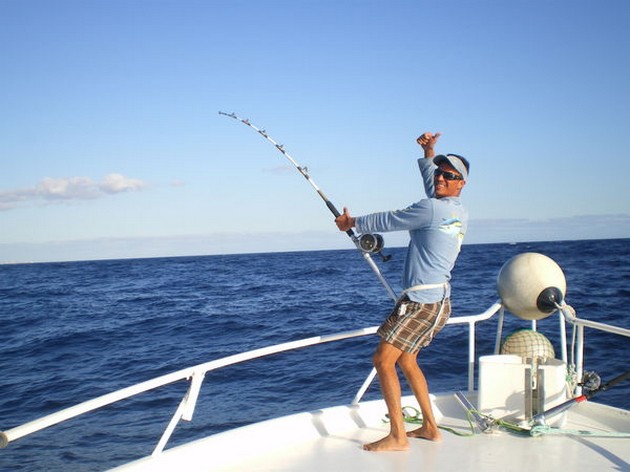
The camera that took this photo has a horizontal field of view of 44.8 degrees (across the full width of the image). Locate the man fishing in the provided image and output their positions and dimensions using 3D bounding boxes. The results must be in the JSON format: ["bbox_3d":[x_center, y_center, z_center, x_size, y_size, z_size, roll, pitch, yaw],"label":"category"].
[{"bbox_3d":[0.500,0.290,4.400,0.760,1.810,0.580,-3,-1,24],"label":"man fishing"}]

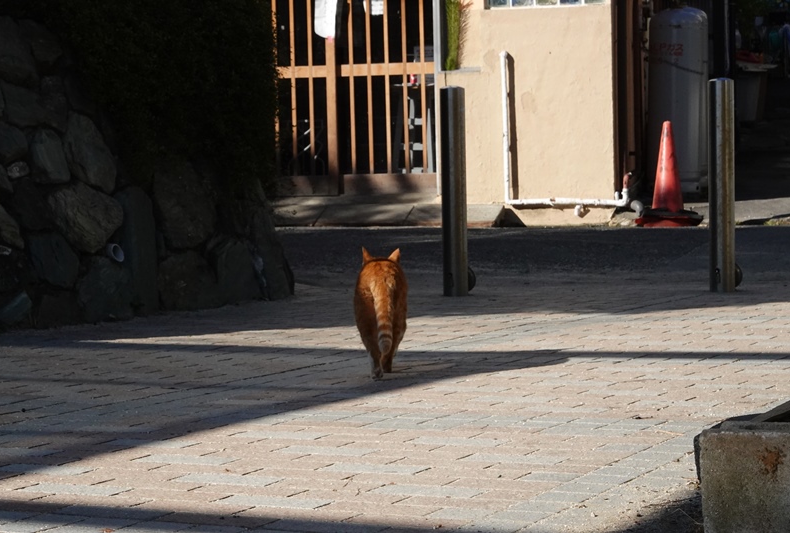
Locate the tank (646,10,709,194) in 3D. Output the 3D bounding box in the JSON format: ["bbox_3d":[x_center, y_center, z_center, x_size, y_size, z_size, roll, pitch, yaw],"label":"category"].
[{"bbox_3d":[1.950,-1.134,17.050,0.385,1.310,0.385,-1,3,0],"label":"tank"}]

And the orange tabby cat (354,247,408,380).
[{"bbox_3d":[-0.038,0.113,6.660,0.145,0.335,0.470,-1,3,0],"label":"orange tabby cat"}]

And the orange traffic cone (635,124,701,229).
[{"bbox_3d":[1.802,-0.613,16.250,0.400,0.700,0.400,-1,3,6],"label":"orange traffic cone"}]

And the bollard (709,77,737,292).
[{"bbox_3d":[1.294,-0.319,9.740,0.102,0.845,0.102,0,4,26],"label":"bollard"}]

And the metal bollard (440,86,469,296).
[{"bbox_3d":[0.241,-0.302,9.940,0.102,0.845,0.102,-1,3,0],"label":"metal bollard"}]

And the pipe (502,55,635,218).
[{"bbox_3d":[1.130,-0.882,16.350,0.940,1.100,0.130,0,4,26],"label":"pipe"}]

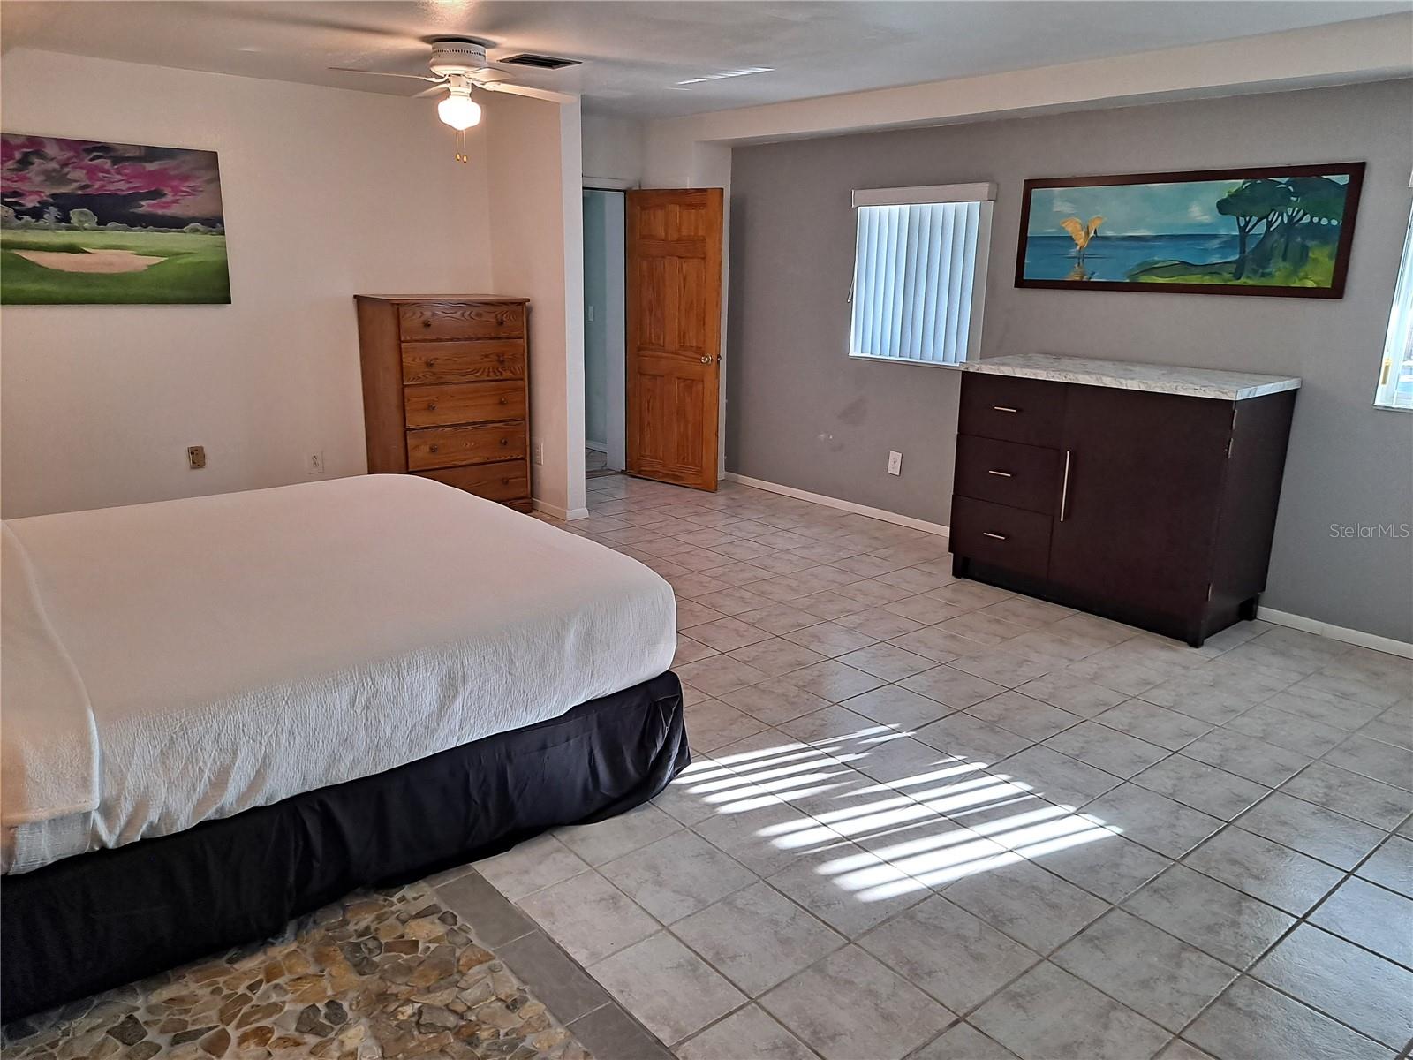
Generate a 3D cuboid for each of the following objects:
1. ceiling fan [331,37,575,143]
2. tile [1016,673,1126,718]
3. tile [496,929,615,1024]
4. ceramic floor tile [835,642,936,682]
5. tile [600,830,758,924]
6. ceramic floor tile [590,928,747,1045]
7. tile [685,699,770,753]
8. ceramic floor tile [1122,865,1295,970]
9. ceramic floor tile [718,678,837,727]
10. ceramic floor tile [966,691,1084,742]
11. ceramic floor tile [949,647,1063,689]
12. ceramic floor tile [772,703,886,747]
[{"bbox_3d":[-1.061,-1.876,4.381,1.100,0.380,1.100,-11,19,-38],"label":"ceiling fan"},{"bbox_3d":[1.402,0.630,3.906,0.314,0.010,0.314,-11,19,-38],"label":"tile"},{"bbox_3d":[-0.347,1.003,2.288,0.109,0.010,0.303,-11,19,-38],"label":"tile"},{"bbox_3d":[0.745,0.543,4.181,0.314,0.010,0.314,-11,19,-38],"label":"ceramic floor tile"},{"bbox_3d":[-0.079,0.923,2.723,0.312,0.010,0.312,-11,19,-38],"label":"tile"},{"bbox_3d":[-0.087,0.998,2.230,0.226,0.010,0.305,-11,19,-38],"label":"ceramic floor tile"},{"bbox_3d":[0.009,0.674,3.503,0.305,0.010,0.305,-11,19,-39],"label":"tile"},{"bbox_3d":[1.255,0.966,2.552,0.306,0.010,0.306,-11,19,-38],"label":"ceramic floor tile"},{"bbox_3d":[0.253,0.631,3.730,0.306,0.010,0.306,-11,19,-38],"label":"ceramic floor tile"},{"bbox_3d":[1.139,0.670,3.651,0.306,0.010,0.306,-11,19,-38],"label":"ceramic floor tile"},{"bbox_3d":[1.204,0.565,4.159,0.312,0.010,0.312,-11,19,-38],"label":"ceramic floor tile"},{"bbox_3d":[0.456,0.706,3.545,0.314,0.010,0.314,-11,19,-38],"label":"ceramic floor tile"}]

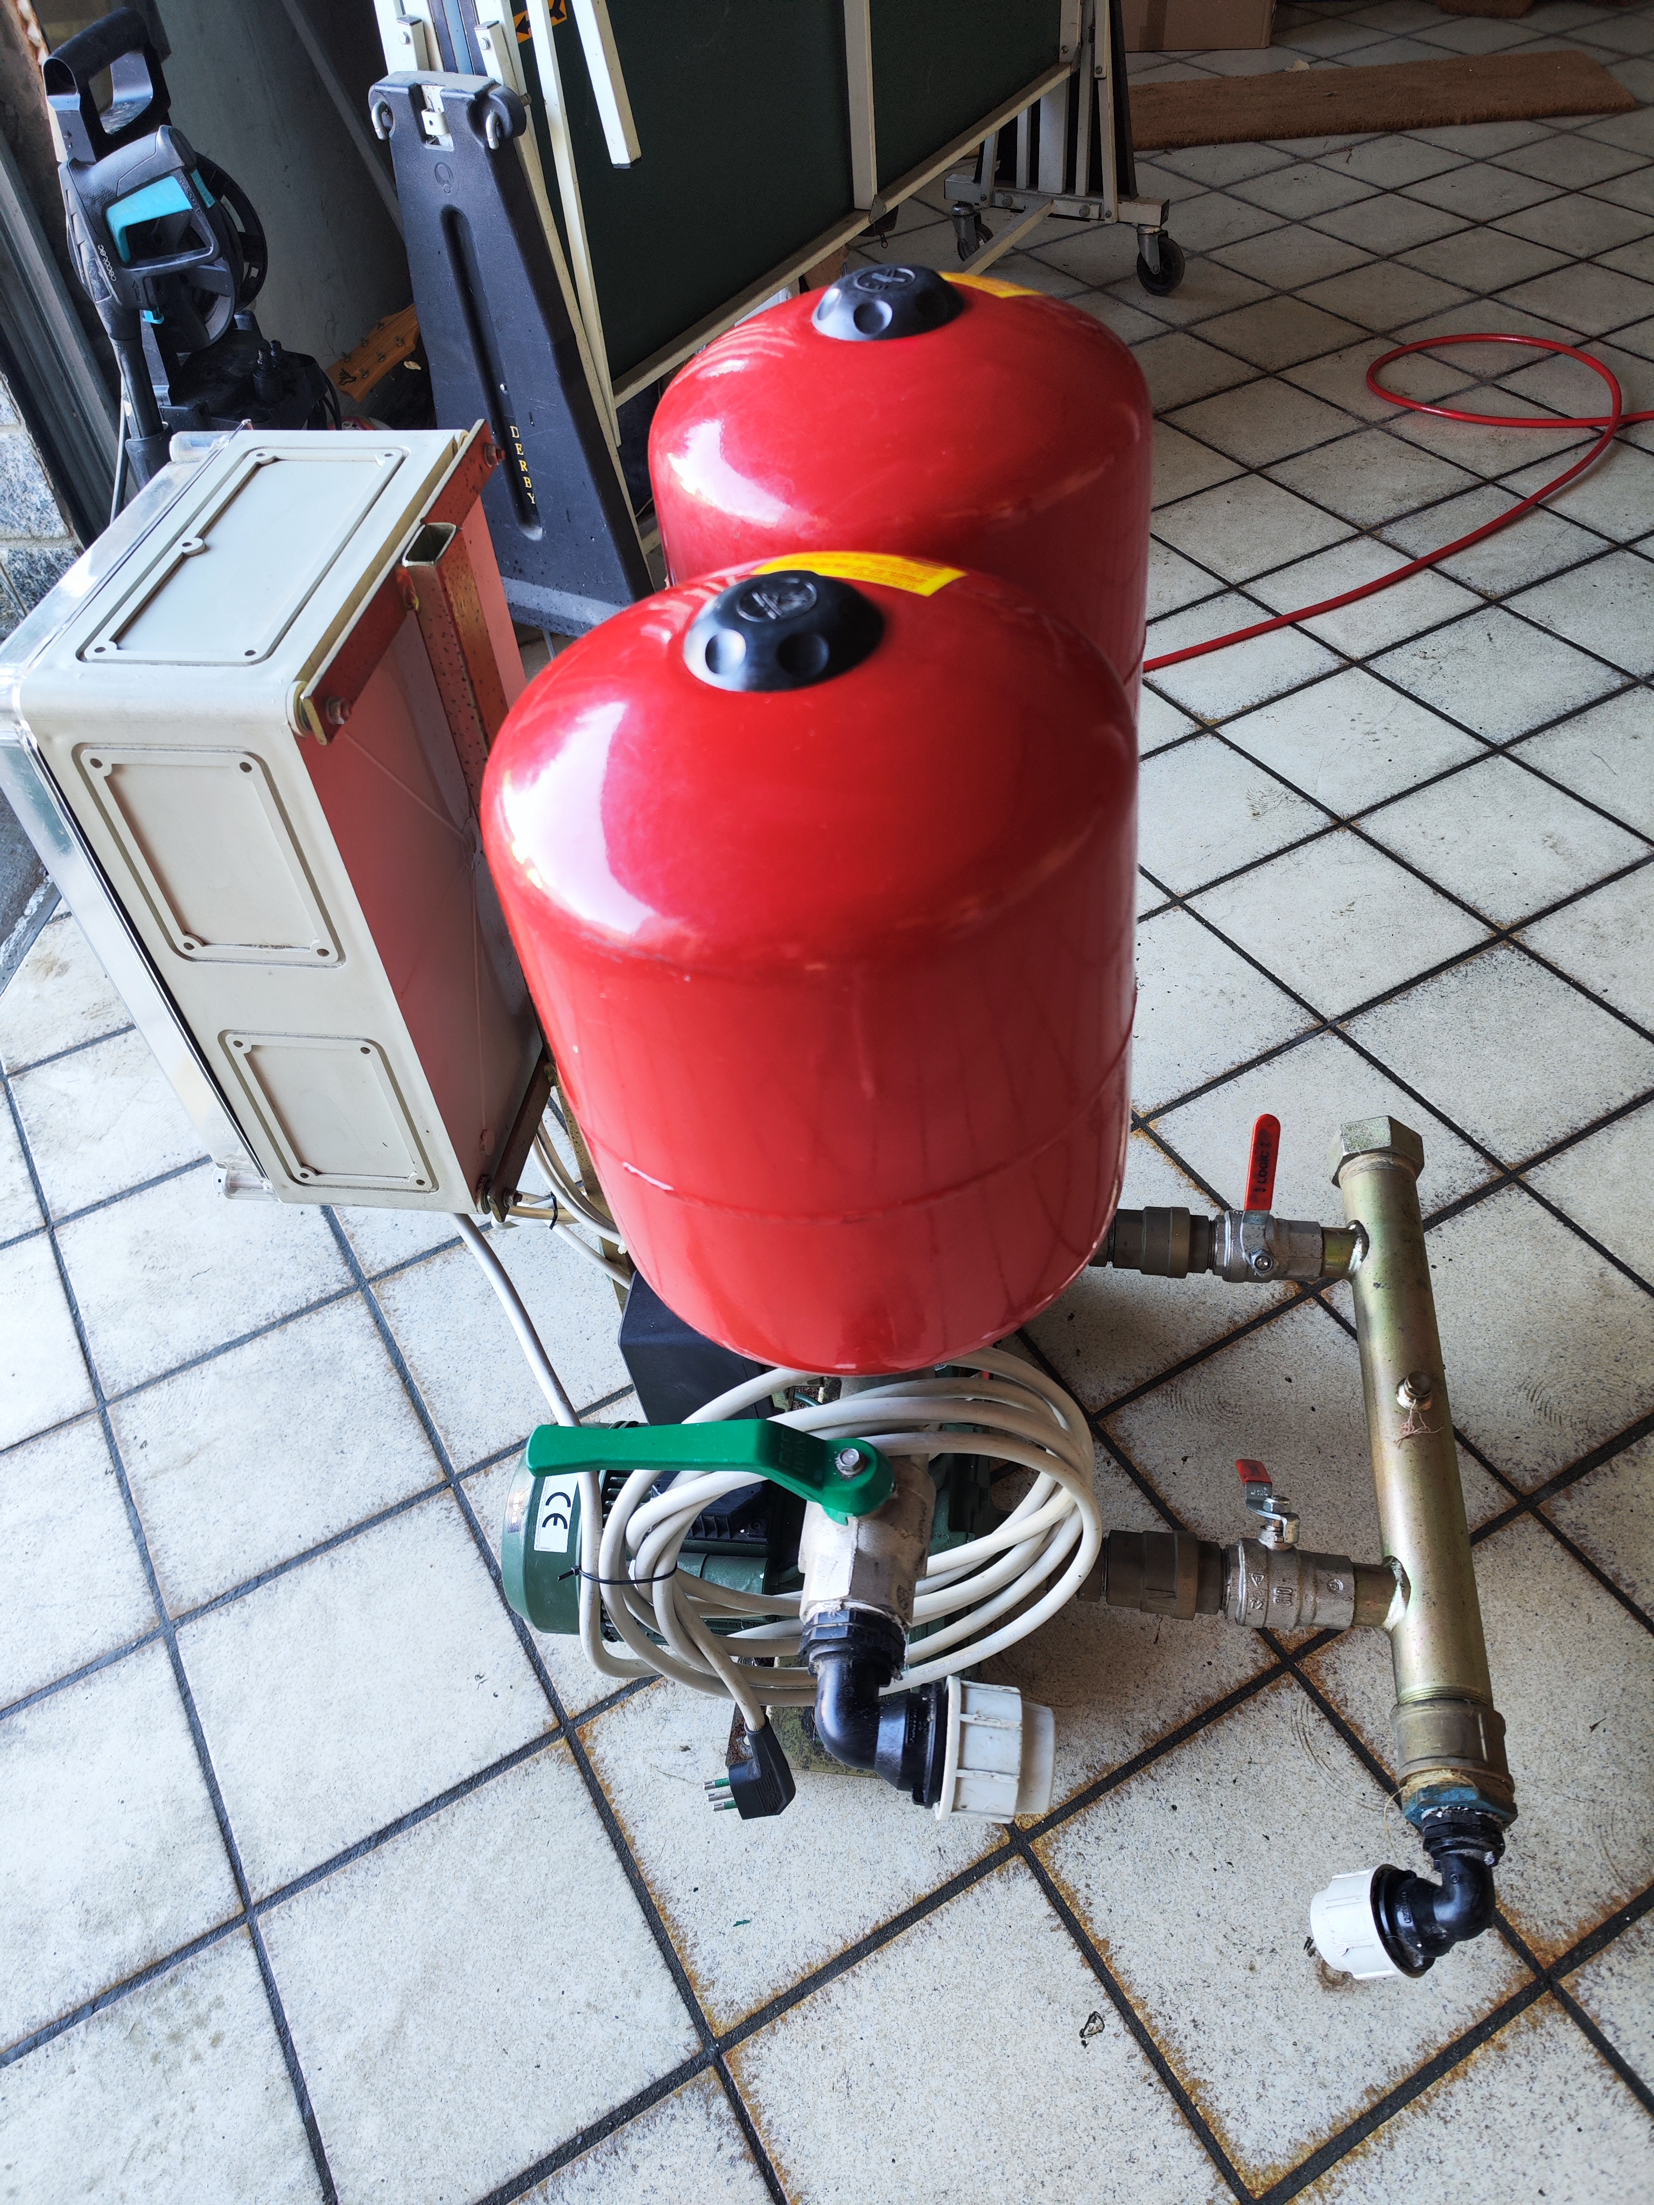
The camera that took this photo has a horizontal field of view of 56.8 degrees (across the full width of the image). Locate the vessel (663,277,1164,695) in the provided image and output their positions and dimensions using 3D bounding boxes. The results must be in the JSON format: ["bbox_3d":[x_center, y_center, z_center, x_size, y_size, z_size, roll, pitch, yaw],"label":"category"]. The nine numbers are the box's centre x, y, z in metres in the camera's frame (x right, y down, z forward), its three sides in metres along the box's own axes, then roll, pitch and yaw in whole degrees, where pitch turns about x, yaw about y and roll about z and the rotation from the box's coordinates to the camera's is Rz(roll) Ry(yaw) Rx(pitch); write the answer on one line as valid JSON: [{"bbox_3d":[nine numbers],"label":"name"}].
[{"bbox_3d":[0.047,-0.271,0.875,0.262,0.390,0.262,-4,46,4],"label":"vessel"}]

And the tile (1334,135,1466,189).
[{"bbox_3d":[1.250,-2.074,3.380,0.246,0.010,0.246,-26,51,-17],"label":"tile"}]

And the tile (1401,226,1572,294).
[{"bbox_3d":[1.299,-1.666,3.032,0.246,0.010,0.246,-26,51,-17],"label":"tile"}]

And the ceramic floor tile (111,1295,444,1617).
[{"bbox_3d":[-0.515,0.321,1.433,0.246,0.010,0.246,-26,51,-17],"label":"ceramic floor tile"}]

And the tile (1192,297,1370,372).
[{"bbox_3d":[0.838,-1.423,2.837,0.246,0.010,0.246,-26,51,-17],"label":"tile"}]

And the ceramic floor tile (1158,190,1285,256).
[{"bbox_3d":[0.808,-1.853,3.225,0.246,0.010,0.246,-26,51,-17],"label":"ceramic floor tile"}]

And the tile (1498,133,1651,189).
[{"bbox_3d":[1.617,-2.041,3.337,0.246,0.010,0.246,-26,51,-17],"label":"tile"}]

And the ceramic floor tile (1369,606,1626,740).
[{"bbox_3d":[0.922,-0.592,2.109,0.246,0.010,0.246,-26,51,-17],"label":"ceramic floor tile"}]

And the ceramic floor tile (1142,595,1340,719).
[{"bbox_3d":[0.554,-0.625,2.149,0.246,0.010,0.246,-26,51,-17],"label":"ceramic floor tile"}]

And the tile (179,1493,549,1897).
[{"bbox_3d":[-0.381,0.472,1.256,0.246,0.010,0.246,-26,51,-17],"label":"tile"}]

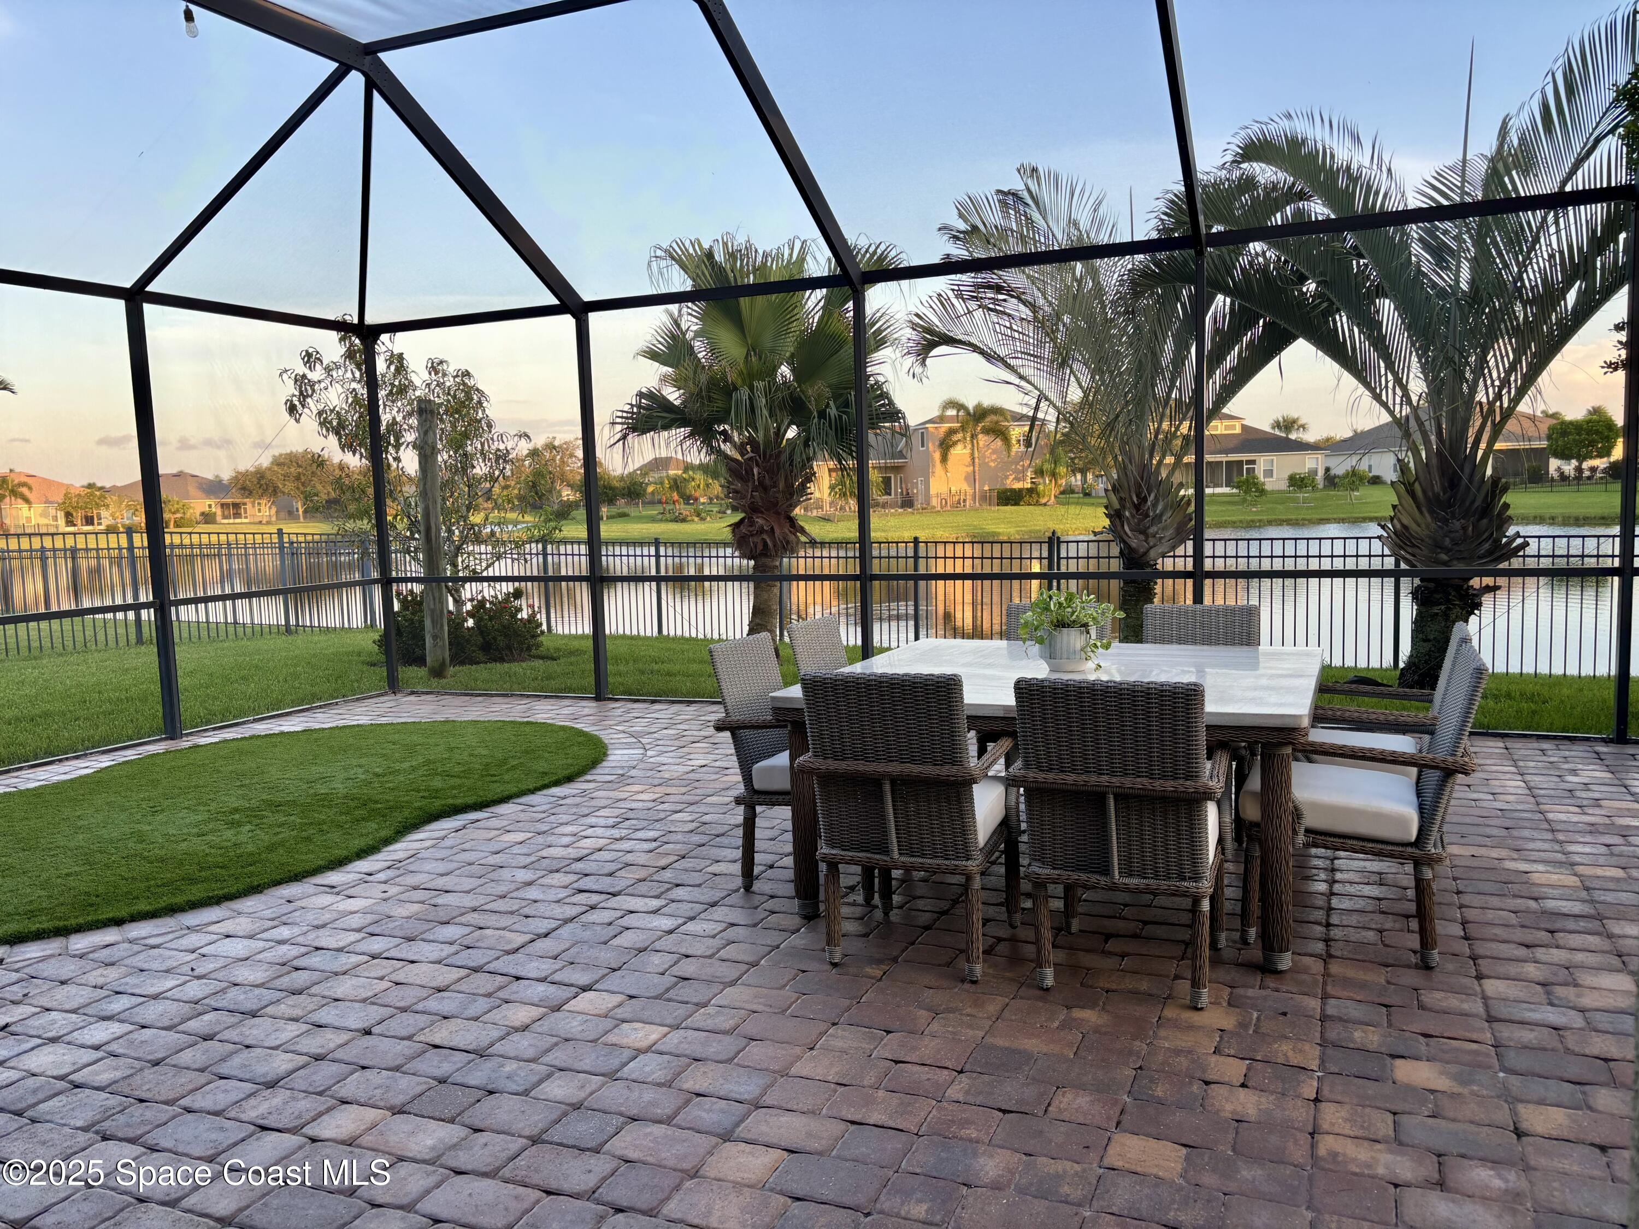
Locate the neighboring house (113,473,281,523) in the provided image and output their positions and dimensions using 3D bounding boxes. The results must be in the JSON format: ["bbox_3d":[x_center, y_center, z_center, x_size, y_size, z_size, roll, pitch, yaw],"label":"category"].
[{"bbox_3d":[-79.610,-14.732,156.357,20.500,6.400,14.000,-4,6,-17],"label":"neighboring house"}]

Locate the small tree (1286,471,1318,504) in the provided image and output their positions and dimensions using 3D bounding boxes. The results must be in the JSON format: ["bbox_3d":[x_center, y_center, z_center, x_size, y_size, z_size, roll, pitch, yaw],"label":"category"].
[{"bbox_3d":[31.313,-8.213,80.000,2.000,2.100,2.000,1,6,21],"label":"small tree"}]

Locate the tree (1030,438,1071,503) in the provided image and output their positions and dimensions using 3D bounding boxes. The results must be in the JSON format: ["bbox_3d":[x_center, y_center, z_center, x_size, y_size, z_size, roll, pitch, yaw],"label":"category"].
[{"bbox_3d":[15.542,-9.615,82.784,2.750,4.410,2.600,-2,6,0],"label":"tree"}]

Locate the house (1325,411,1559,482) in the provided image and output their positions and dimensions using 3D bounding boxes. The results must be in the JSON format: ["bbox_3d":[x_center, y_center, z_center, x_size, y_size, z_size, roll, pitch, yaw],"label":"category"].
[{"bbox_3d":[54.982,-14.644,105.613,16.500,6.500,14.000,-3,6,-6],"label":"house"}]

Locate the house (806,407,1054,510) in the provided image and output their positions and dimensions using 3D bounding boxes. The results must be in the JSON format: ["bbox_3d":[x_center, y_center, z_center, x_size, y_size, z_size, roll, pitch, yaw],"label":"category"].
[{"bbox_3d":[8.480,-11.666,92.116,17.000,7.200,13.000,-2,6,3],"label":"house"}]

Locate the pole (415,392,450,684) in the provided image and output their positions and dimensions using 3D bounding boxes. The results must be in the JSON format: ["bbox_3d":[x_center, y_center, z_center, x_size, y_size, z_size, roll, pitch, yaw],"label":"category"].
[{"bbox_3d":[-3.287,-0.637,10.483,0.180,2.400,0.180,-2,6,0],"label":"pole"}]

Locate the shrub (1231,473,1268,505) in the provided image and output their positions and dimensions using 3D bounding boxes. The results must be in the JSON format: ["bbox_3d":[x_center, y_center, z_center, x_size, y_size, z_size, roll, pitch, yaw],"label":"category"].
[{"bbox_3d":[26.488,-7.657,75.904,2.200,1.960,2.100,-2,6,0],"label":"shrub"}]

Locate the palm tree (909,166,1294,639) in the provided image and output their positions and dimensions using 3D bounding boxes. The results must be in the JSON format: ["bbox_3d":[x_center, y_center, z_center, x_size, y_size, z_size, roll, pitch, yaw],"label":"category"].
[{"bbox_3d":[2.519,-1.690,10.885,3.400,4.380,3.200,-2,6,0],"label":"palm tree"}]

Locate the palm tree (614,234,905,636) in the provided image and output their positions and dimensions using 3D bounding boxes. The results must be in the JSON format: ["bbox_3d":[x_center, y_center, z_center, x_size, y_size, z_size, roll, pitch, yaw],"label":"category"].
[{"bbox_3d":[-0.598,-1.589,12.097,2.900,4.130,2.800,-2,6,0],"label":"palm tree"}]

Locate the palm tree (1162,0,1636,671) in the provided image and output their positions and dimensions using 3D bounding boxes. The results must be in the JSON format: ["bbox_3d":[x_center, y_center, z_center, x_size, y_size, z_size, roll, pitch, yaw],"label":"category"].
[{"bbox_3d":[4.599,-1.989,9.498,4.200,5.140,3.800,-2,6,0],"label":"palm tree"}]

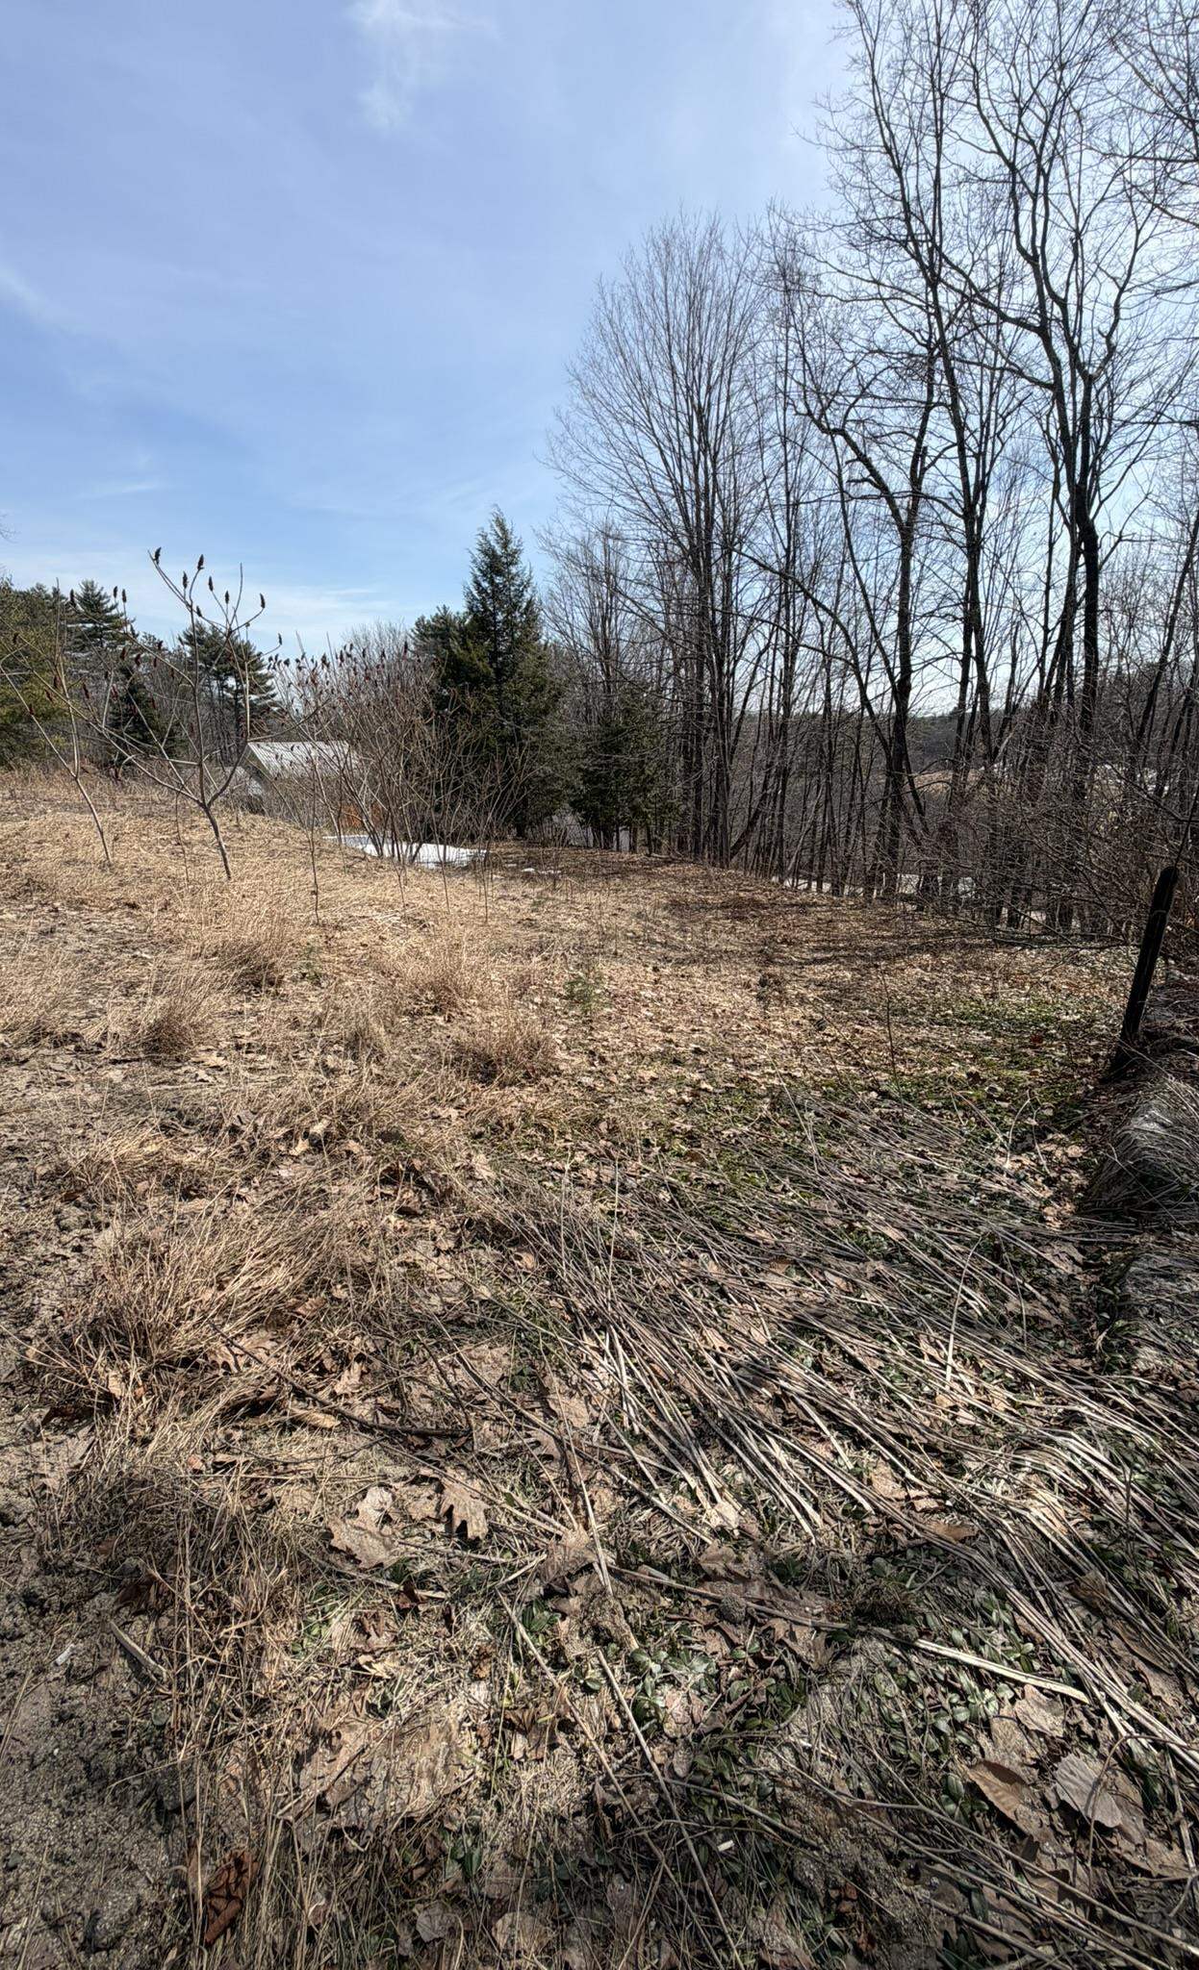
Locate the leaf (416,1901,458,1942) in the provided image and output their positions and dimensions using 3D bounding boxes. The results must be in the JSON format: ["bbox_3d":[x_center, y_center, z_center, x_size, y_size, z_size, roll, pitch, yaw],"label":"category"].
[{"bbox_3d":[-0.208,1.213,1.030,0.056,0.020,0.034,-2,18,-8],"label":"leaf"}]

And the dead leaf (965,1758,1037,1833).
[{"bbox_3d":[0.580,1.168,1.154,0.090,0.030,0.065,7,19,20],"label":"dead leaf"}]

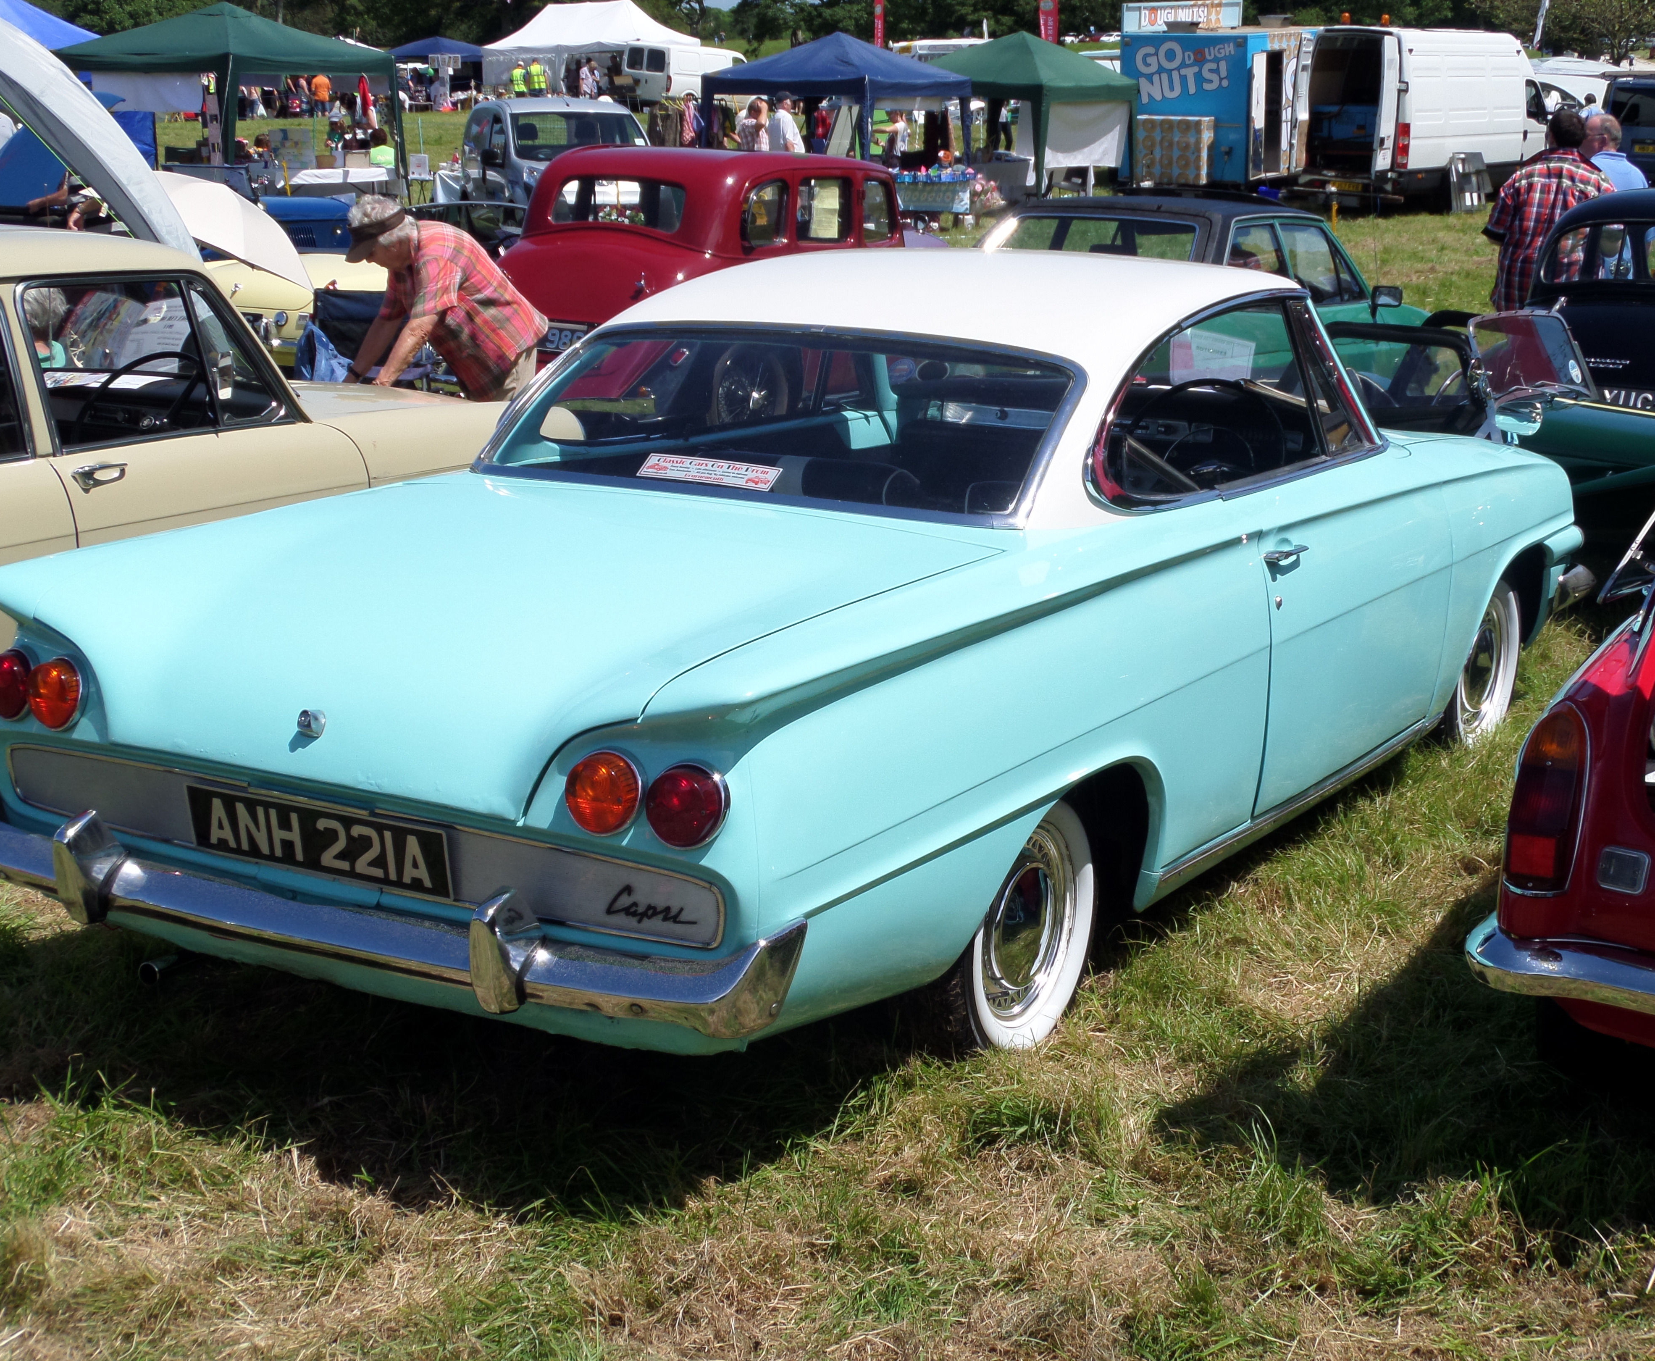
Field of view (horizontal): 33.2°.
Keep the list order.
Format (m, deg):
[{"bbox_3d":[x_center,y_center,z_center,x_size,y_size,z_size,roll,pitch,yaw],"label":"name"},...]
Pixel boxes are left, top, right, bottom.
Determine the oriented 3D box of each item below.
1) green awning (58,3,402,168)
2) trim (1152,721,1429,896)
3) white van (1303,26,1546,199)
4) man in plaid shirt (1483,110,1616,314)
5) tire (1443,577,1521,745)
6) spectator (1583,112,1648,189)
[{"bbox_3d":[-7.619,-7.250,35.426,2.950,2.710,2.950,8,14,32],"label":"green awning"},{"bbox_3d":[1.015,0.231,5.755,0.030,0.050,1.580,8,14,30],"label":"trim"},{"bbox_3d":[9.730,-9.049,44.500,2.020,2.700,5.800,10,16,35],"label":"white van"},{"bbox_3d":[3.390,-1.822,13.093,0.600,1.710,0.360,3,13,14],"label":"man in plaid shirt"},{"bbox_3d":[1.580,-0.039,6.942,0.150,0.570,0.570,8,14,30],"label":"tire"},{"bbox_3d":[3.912,-1.947,13.800,0.290,1.720,0.480,11,17,39],"label":"spectator"}]

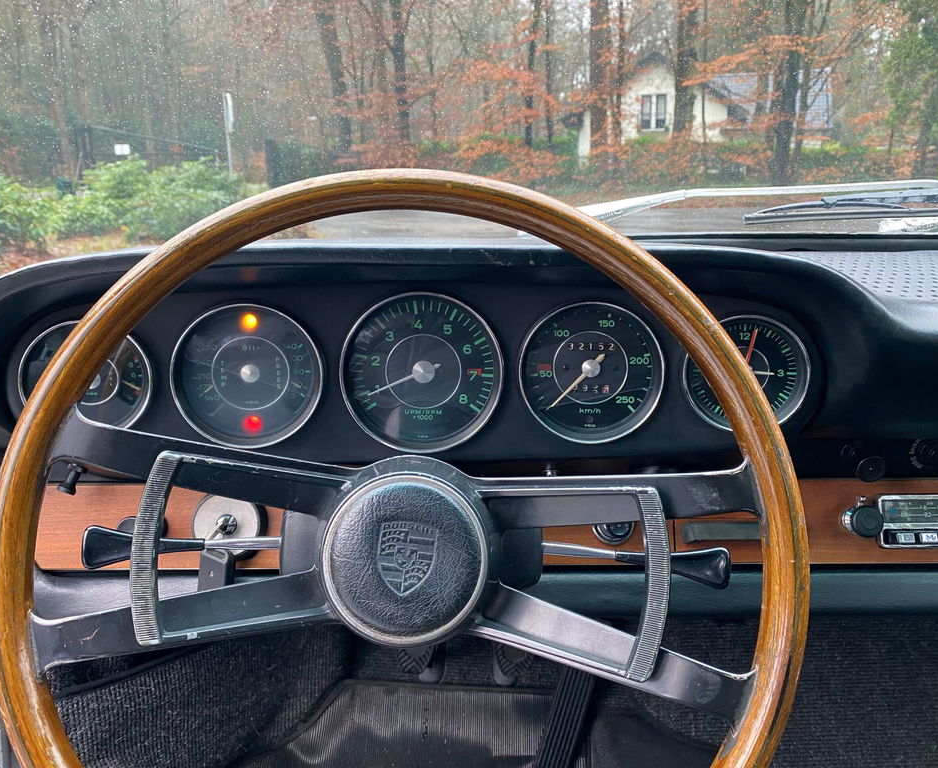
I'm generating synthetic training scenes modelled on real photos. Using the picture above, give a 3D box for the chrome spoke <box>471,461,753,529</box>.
[{"bbox_3d":[0.079,0.066,0.438,0.163,0.034,0.017,-7,6,24],"label":"chrome spoke"}]

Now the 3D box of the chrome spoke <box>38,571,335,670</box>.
[{"bbox_3d":[-0.155,0.133,0.436,0.156,0.033,0.017,-4,-11,-24],"label":"chrome spoke"}]

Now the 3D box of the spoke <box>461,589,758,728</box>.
[{"bbox_3d":[0.074,0.149,0.433,0.160,0.033,0.017,13,-11,25],"label":"spoke"}]

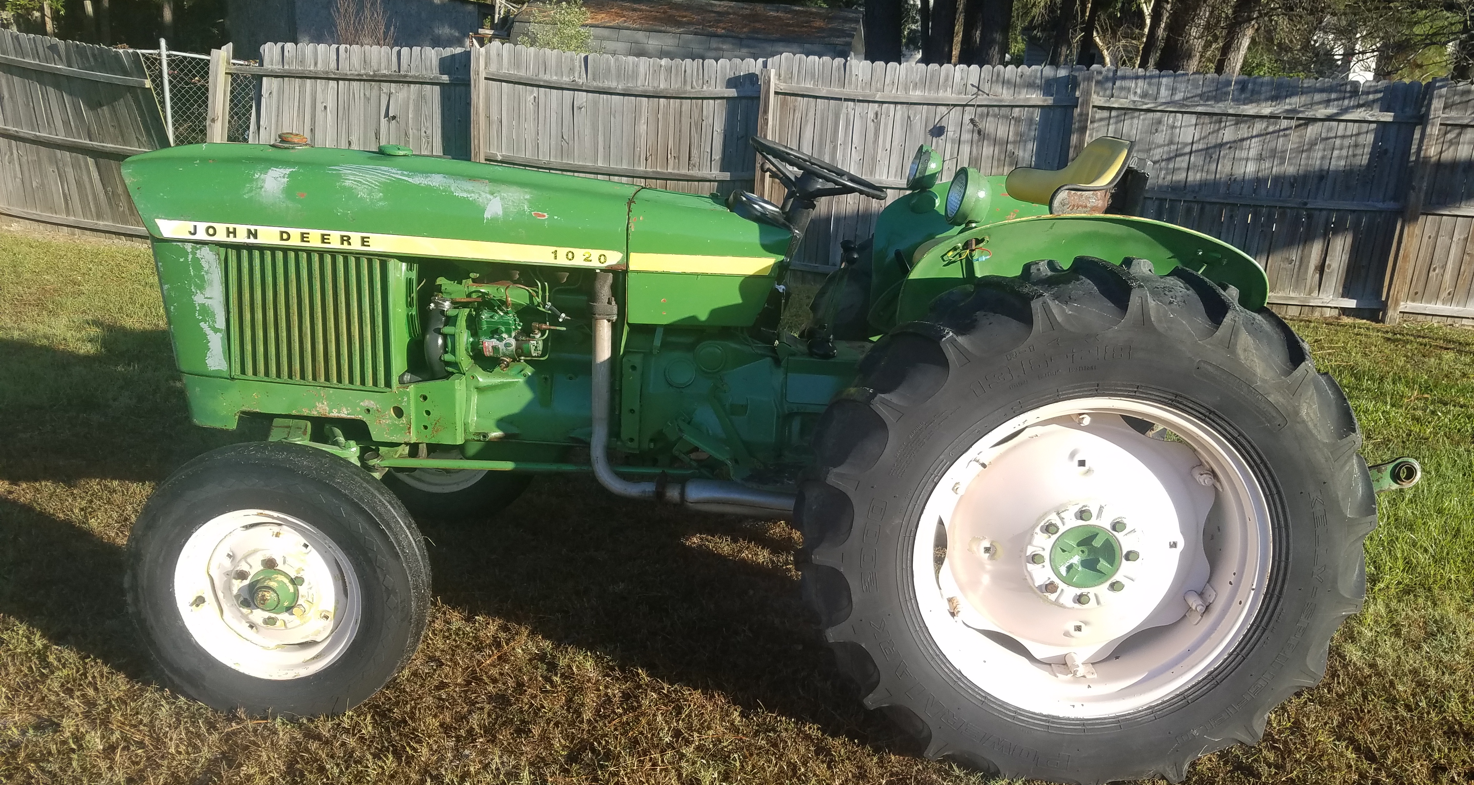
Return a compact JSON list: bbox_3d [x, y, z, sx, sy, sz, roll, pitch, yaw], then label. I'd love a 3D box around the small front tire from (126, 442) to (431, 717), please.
[{"bbox_3d":[-1.145,0.479,2.780,0.740,0.740,0.180,3,17,3],"label":"small front tire"}]

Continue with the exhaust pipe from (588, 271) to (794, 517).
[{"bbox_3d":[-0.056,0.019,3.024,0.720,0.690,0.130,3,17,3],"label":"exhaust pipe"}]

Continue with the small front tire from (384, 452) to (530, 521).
[{"bbox_3d":[-1.069,0.113,4.004,0.740,0.740,0.180,3,17,3],"label":"small front tire"}]

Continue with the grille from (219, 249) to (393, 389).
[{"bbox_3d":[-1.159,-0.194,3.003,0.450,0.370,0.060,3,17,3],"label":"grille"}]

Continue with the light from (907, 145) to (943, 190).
[{"bbox_3d":[0.580,-0.687,3.390,0.110,0.140,0.135,1,17,-6],"label":"light"}]

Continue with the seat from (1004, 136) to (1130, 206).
[{"bbox_3d":[0.894,-0.582,3.004,0.400,0.250,0.470,3,17,3],"label":"seat"}]

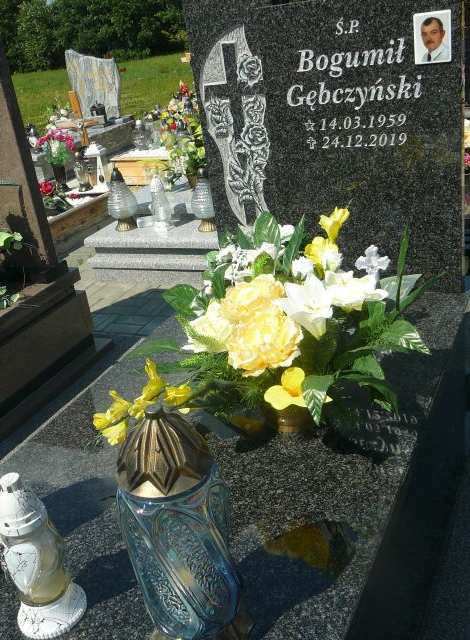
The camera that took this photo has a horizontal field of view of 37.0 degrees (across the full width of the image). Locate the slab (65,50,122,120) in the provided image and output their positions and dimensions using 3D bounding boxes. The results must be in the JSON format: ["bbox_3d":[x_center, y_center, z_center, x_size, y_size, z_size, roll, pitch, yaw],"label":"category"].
[{"bbox_3d":[-1.575,-2.707,8.064,0.690,0.796,0.112,5,28,26],"label":"slab"}]

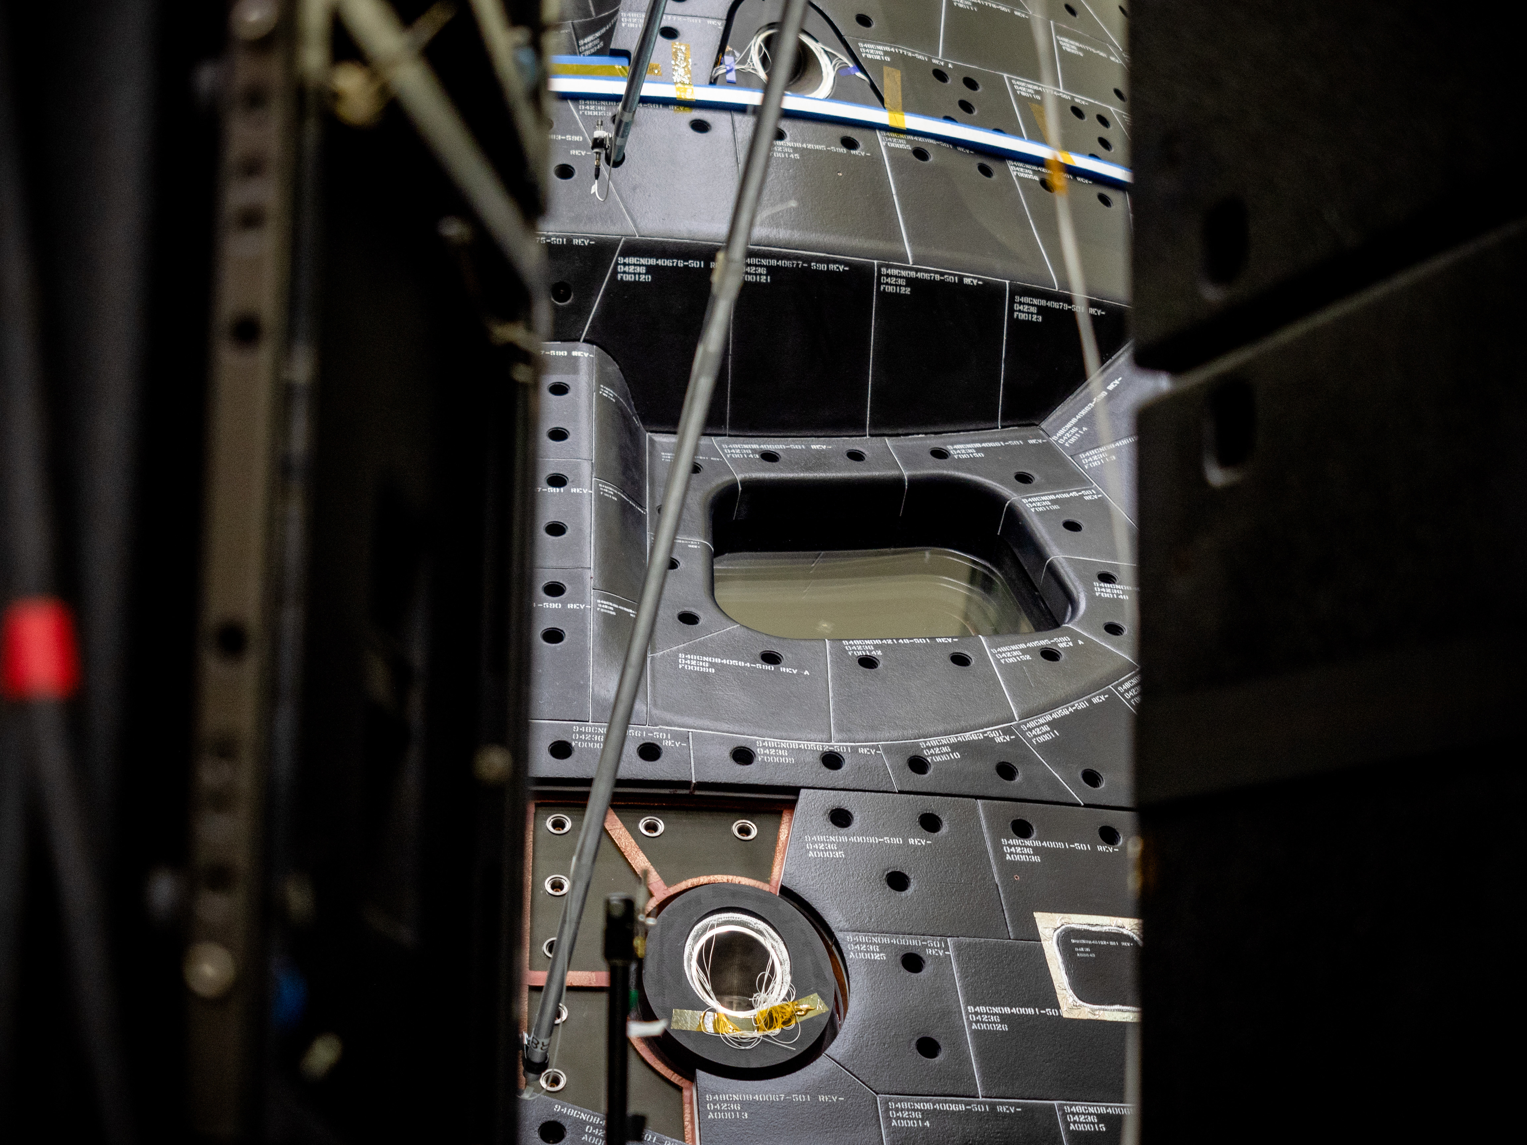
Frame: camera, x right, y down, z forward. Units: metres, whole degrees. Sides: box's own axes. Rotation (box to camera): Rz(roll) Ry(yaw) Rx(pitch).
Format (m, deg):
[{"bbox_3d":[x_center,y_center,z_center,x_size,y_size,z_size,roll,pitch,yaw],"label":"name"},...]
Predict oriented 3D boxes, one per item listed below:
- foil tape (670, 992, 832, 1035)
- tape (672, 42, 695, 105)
[{"bbox_3d":[-0.013,0.464,3.680,0.174,0.037,0.012,-4,-28,-20],"label":"foil tape"},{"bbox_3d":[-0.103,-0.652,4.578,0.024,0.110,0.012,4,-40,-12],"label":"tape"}]

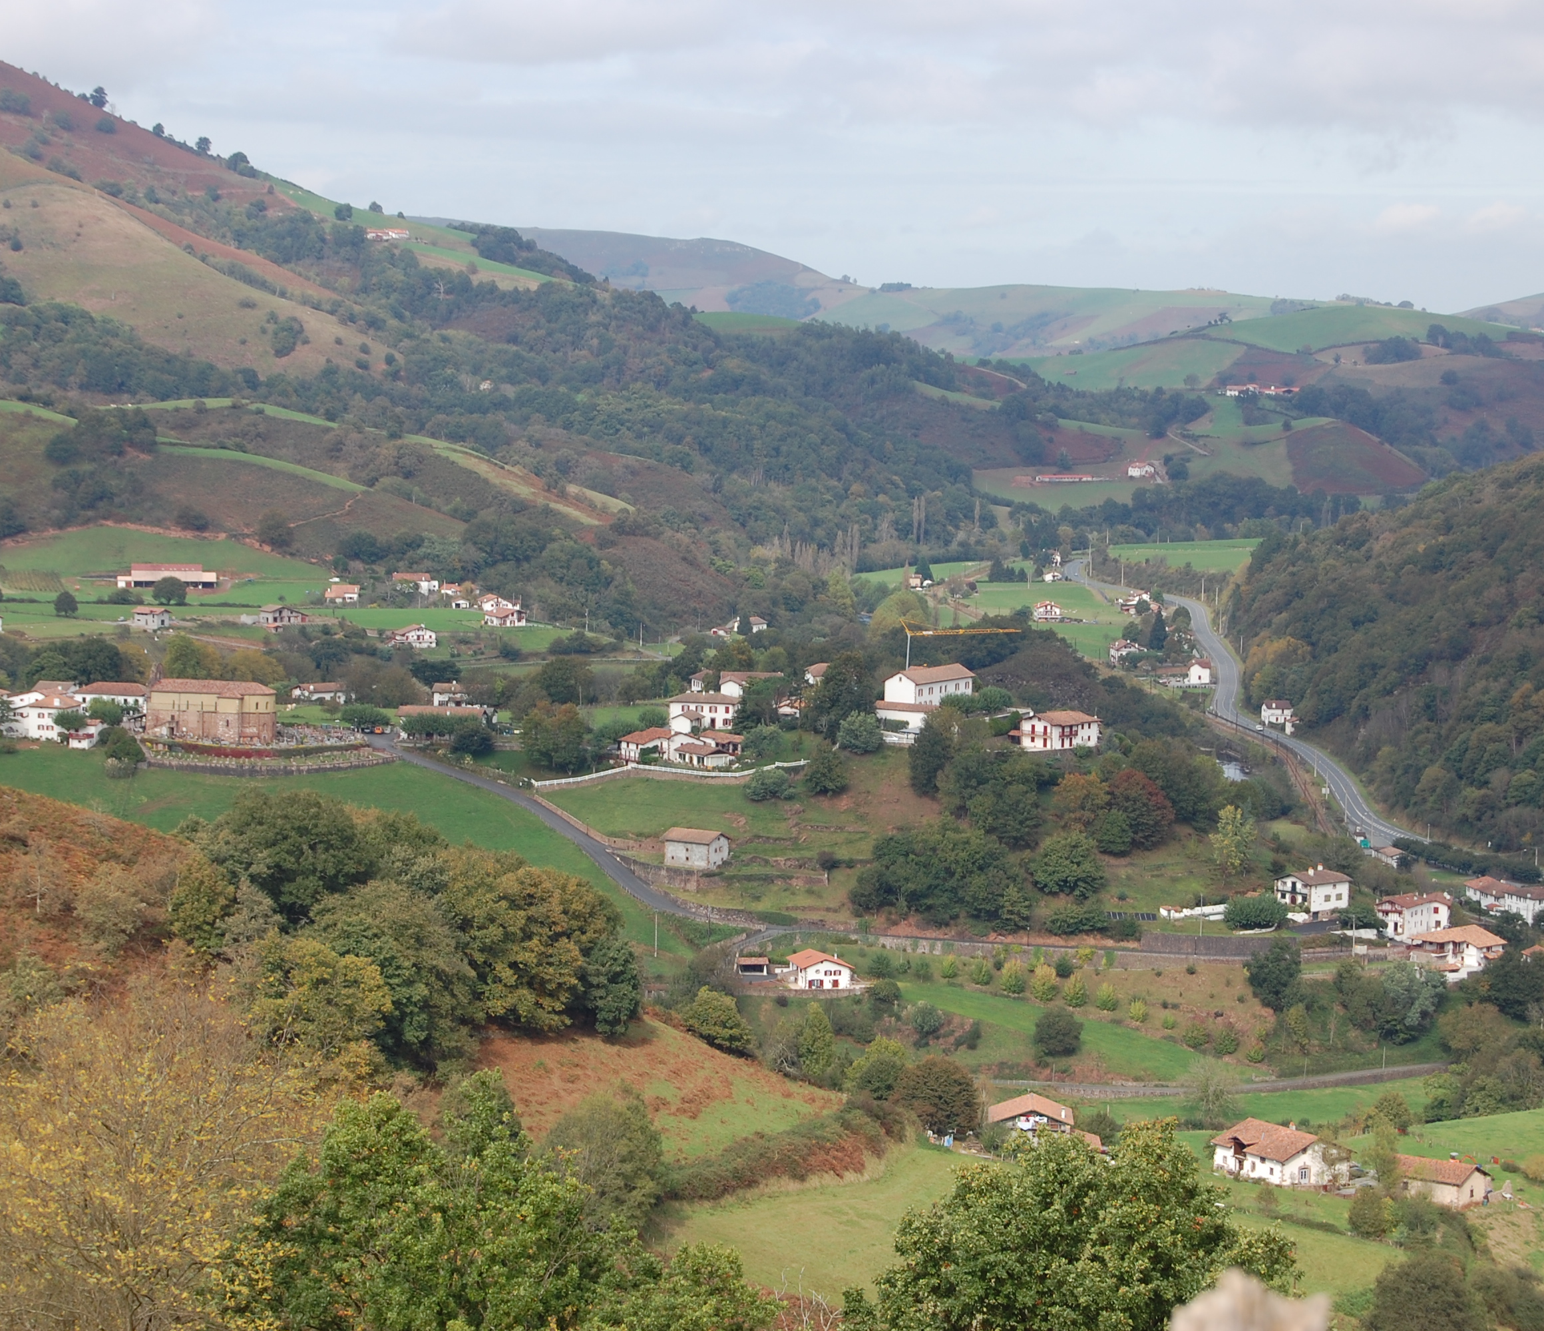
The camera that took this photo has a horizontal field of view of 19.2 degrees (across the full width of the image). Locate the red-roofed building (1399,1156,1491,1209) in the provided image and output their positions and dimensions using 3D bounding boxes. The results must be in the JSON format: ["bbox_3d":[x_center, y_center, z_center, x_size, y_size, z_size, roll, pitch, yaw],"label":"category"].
[{"bbox_3d":[98.740,76.000,672.690,8.140,5.500,13.990,-4,6,-42],"label":"red-roofed building"}]

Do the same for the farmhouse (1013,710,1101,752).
[{"bbox_3d":[66.970,15.090,1054.090,16.580,7.930,10.450,-4,6,-41],"label":"farmhouse"}]

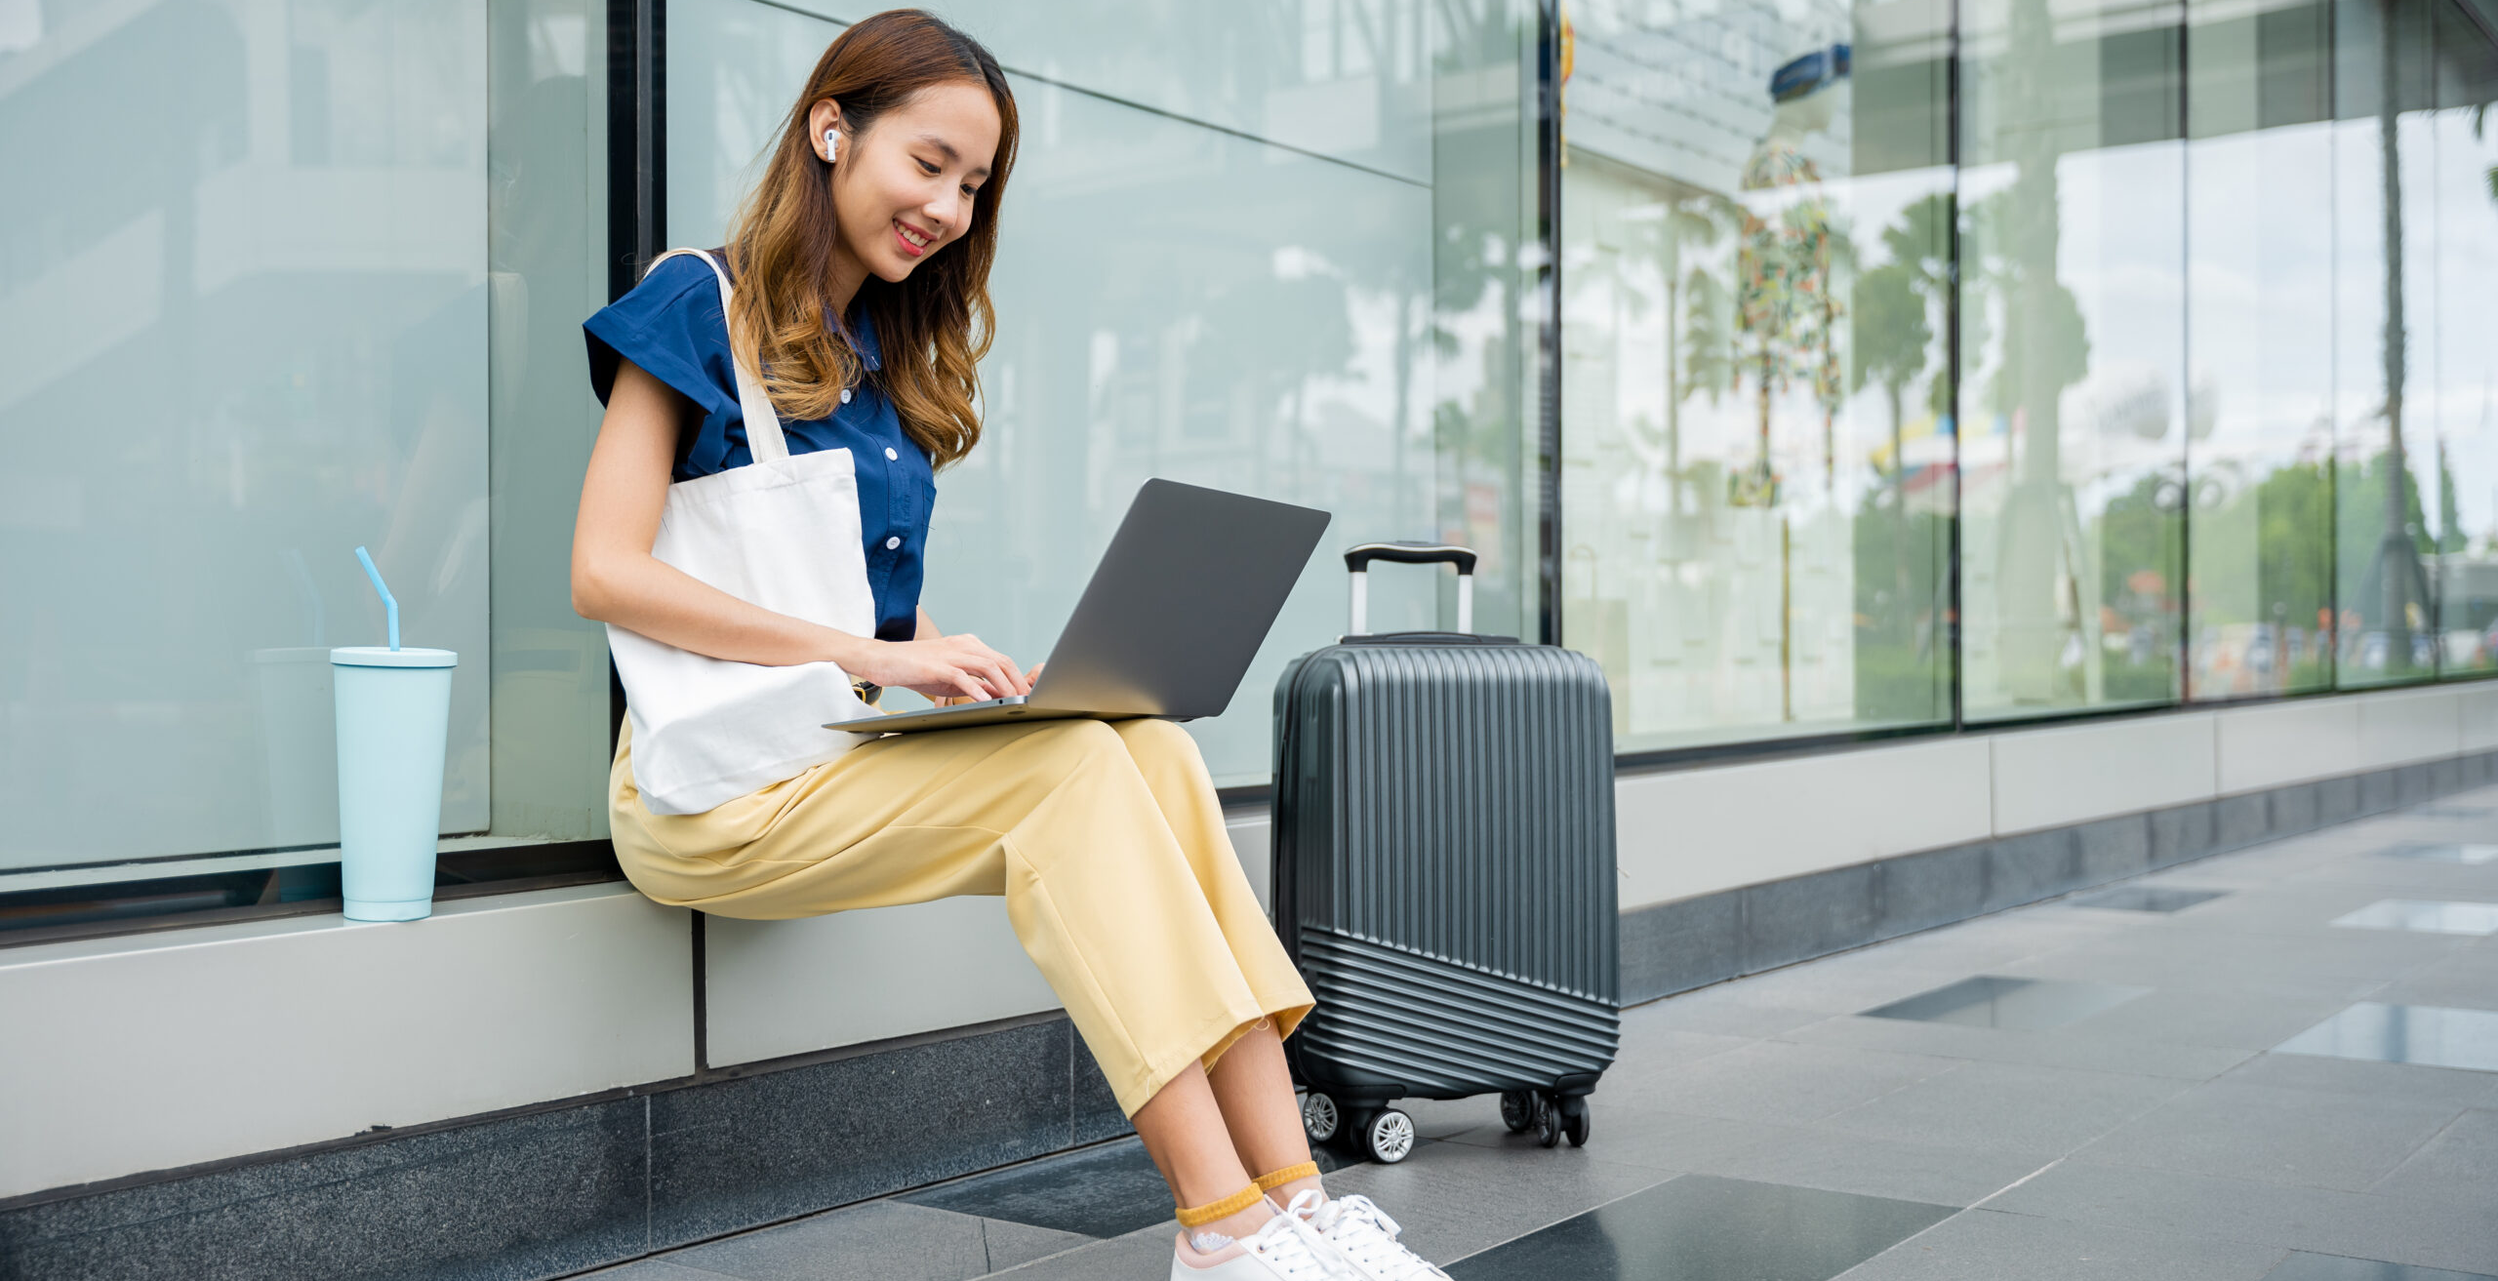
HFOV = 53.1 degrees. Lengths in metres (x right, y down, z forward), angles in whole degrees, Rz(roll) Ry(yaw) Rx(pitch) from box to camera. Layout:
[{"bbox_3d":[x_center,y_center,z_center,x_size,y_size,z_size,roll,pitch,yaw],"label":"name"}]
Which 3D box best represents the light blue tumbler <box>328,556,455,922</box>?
[{"bbox_3d":[-0.708,0.077,2.070,0.104,0.308,0.104,0,0,-17],"label":"light blue tumbler"}]

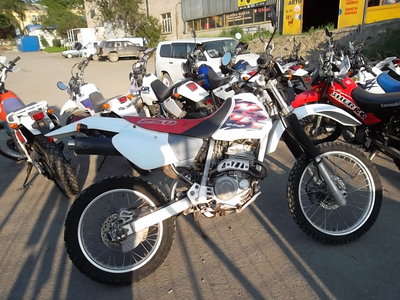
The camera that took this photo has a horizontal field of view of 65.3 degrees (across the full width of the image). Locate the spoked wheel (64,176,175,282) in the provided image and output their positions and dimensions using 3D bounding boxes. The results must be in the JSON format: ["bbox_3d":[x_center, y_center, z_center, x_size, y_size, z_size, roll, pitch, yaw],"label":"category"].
[{"bbox_3d":[-0.468,0.480,1.876,0.665,0.665,0.115,-8,-1,-10],"label":"spoked wheel"}]

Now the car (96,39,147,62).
[{"bbox_3d":[-6.663,-8.507,27.000,4.400,1.740,1.730,-16,22,-35],"label":"car"}]

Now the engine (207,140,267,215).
[{"bbox_3d":[0.221,0.172,2.005,0.360,0.420,0.360,-8,-1,-10],"label":"engine"}]

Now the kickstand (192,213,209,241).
[{"bbox_3d":[0.003,0.523,2.159,0.060,0.330,0.060,-21,34,-1],"label":"kickstand"}]

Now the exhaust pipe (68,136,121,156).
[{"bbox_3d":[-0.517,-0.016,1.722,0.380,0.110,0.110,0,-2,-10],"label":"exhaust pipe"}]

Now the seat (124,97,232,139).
[{"bbox_3d":[-0.118,-0.172,1.958,0.700,0.230,0.250,-8,-1,-10],"label":"seat"}]

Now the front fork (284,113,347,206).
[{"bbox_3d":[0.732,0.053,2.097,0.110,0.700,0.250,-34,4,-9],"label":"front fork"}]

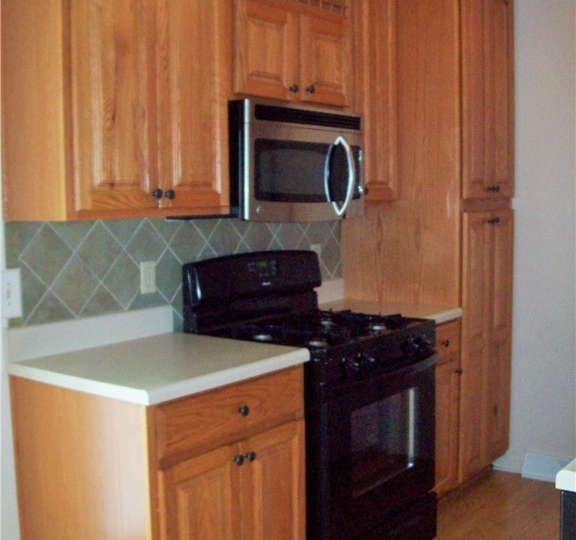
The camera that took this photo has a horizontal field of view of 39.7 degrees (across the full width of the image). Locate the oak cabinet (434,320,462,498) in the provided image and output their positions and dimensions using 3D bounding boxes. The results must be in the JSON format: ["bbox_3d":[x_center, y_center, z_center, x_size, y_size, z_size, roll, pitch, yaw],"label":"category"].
[{"bbox_3d":[0.400,0.642,3.631,0.630,0.866,0.381,3,6,38],"label":"oak cabinet"}]

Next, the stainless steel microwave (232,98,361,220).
[{"bbox_3d":[-0.054,-0.418,3.188,0.395,0.425,0.758,3,7,38],"label":"stainless steel microwave"}]

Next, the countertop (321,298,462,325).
[{"bbox_3d":[0.406,0.191,3.615,0.645,0.041,0.371,3,7,38],"label":"countertop"}]

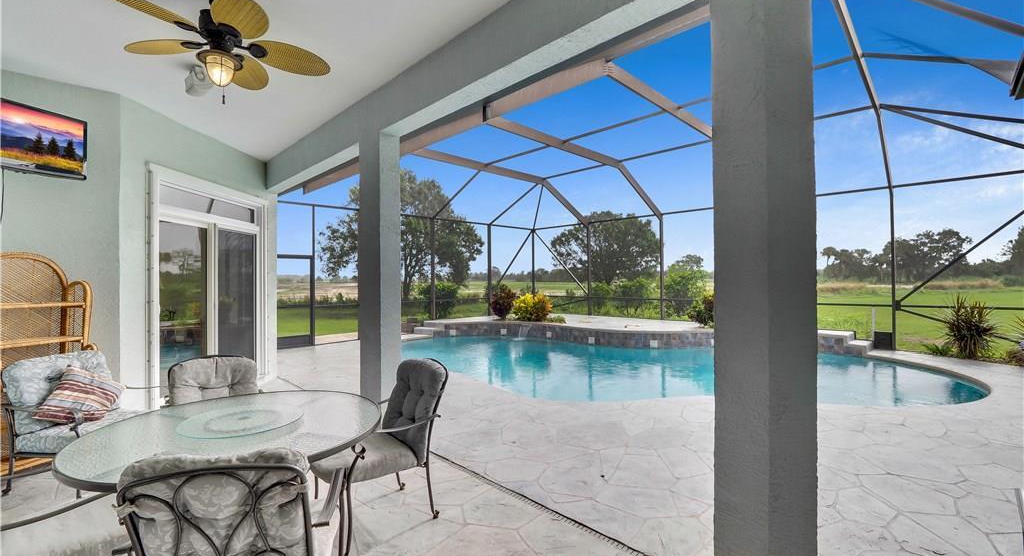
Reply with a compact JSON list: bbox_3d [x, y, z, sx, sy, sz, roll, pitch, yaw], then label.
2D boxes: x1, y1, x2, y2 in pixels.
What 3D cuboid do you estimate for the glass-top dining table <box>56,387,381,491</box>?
[{"bbox_3d":[-1.549,1.193,2.378,1.540,0.730,1.450,-1,-1,13],"label":"glass-top dining table"}]

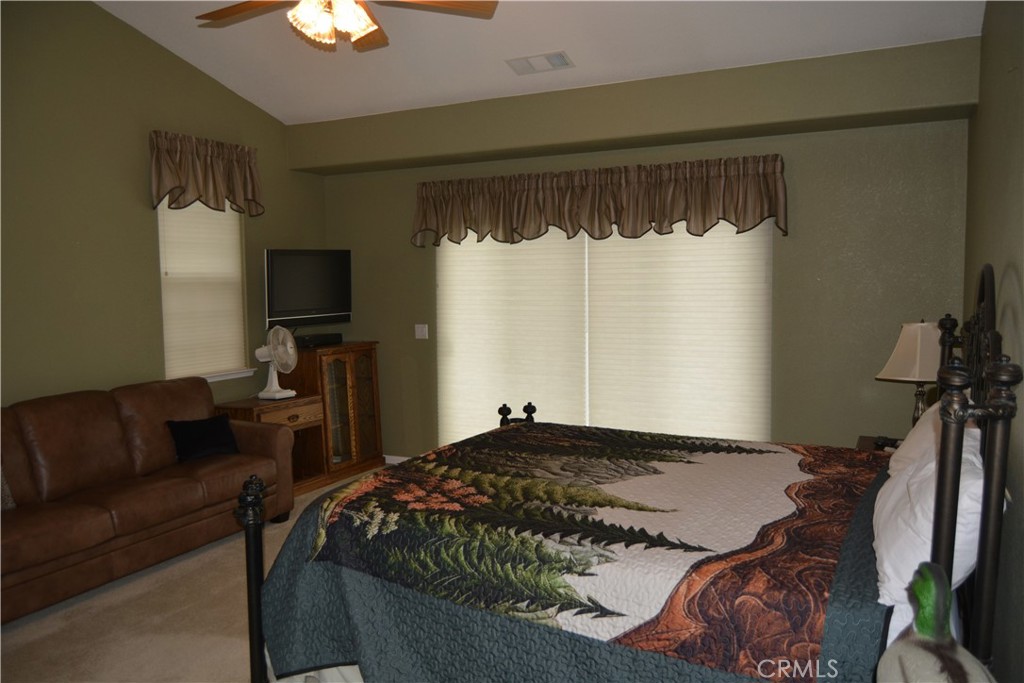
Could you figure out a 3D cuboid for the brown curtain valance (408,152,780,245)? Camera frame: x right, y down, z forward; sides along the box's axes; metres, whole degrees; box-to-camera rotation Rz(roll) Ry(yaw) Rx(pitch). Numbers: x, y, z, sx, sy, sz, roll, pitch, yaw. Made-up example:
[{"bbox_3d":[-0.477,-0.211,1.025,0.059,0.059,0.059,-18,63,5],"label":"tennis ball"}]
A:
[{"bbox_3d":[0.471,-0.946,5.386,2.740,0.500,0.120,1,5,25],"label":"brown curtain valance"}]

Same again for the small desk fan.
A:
[{"bbox_3d":[-1.689,0.145,5.533,0.310,0.515,0.340,1,5,19],"label":"small desk fan"}]

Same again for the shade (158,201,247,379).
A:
[{"bbox_3d":[-2.122,-0.388,5.301,0.110,1.250,0.760,1,5,25],"label":"shade"}]

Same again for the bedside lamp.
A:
[{"bbox_3d":[2.084,0.219,3.913,0.455,0.650,0.455,1,5,25],"label":"bedside lamp"}]

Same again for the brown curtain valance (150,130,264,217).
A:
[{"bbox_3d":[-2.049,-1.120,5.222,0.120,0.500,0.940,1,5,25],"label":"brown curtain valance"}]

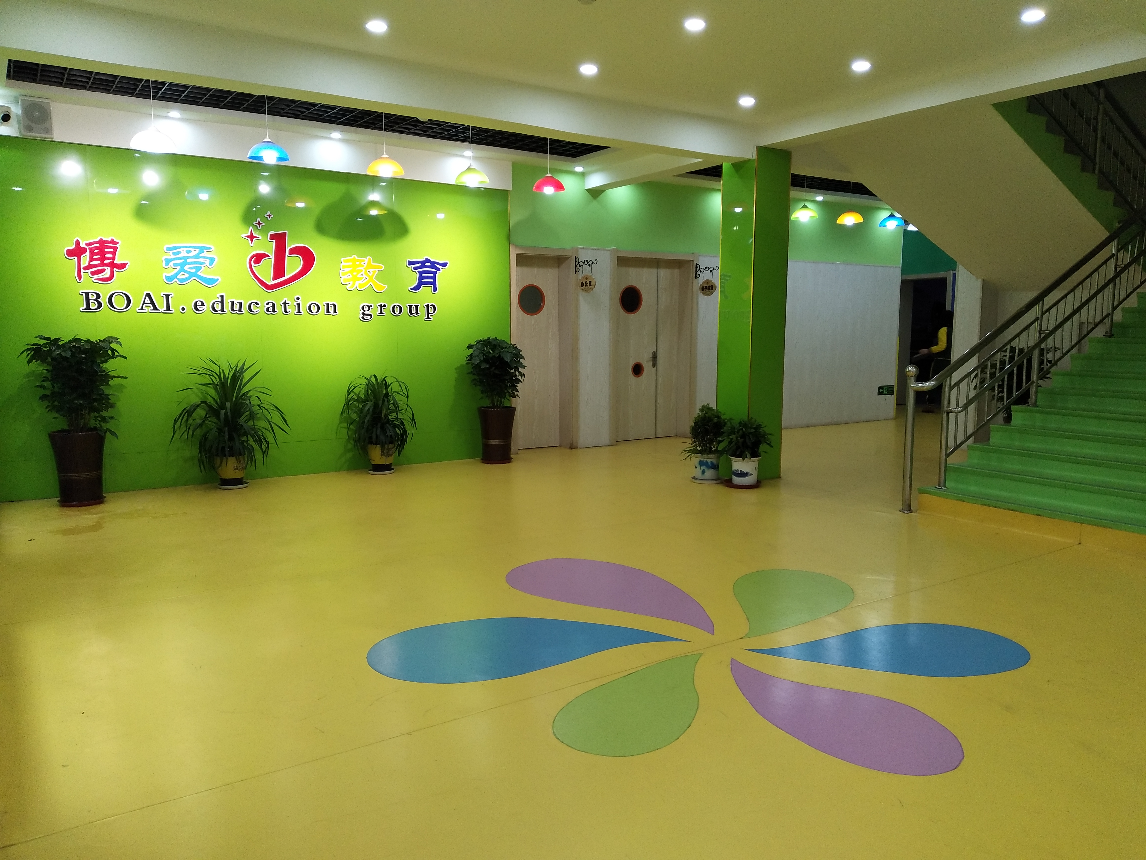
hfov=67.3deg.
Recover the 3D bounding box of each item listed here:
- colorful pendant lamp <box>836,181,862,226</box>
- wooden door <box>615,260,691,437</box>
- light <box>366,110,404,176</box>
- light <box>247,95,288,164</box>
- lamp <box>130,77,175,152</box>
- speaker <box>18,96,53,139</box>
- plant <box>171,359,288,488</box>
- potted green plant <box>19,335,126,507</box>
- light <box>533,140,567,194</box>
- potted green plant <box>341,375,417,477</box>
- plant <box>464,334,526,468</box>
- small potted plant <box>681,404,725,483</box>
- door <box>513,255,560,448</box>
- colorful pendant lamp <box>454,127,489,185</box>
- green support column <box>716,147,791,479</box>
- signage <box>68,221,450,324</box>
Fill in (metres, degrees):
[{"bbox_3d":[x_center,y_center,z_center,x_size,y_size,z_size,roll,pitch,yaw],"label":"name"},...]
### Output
[{"bbox_3d":[3.359,-2.754,10.434,0.308,0.545,0.308,-4,8,-34],"label":"colorful pendant lamp"},{"bbox_3d":[0.891,-0.985,10.697,1.162,2.226,0.098,-4,8,-34],"label":"wooden door"},{"bbox_3d":[-1.553,-2.364,7.110,0.308,0.543,0.308,-4,8,-34],"label":"light"},{"bbox_3d":[-2.255,-2.216,6.363,0.293,0.475,0.293,-5,9,-34],"label":"light"},{"bbox_3d":[-3.004,-2.239,6.130,0.308,0.524,0.308,-4,8,-34],"label":"lamp"},{"bbox_3d":[-4.016,-2.335,6.450,0.200,0.283,0.160,-5,9,-34],"label":"speaker"},{"bbox_3d":[-2.883,-0.043,7.223,0.960,1.080,0.780,-5,9,-34],"label":"plant"},{"bbox_3d":[-3.940,-0.079,6.775,0.700,1.320,0.672,-4,8,-34],"label":"potted green plant"},{"bbox_3d":[-0.222,-2.460,8.012,0.308,0.516,0.308,0,7,0],"label":"light"},{"bbox_3d":[-1.804,-0.060,7.986,0.690,0.930,0.600,-5,9,-34],"label":"potted green plant"},{"bbox_3d":[-0.789,-0.311,8.689,0.610,1.260,0.560,0,7,0],"label":"plant"},{"bbox_3d":[1.234,0.111,7.925,0.385,0.710,0.378,0,7,0],"label":"small potted plant"},{"bbox_3d":[-0.468,-0.835,9.503,0.720,2.100,0.060,-5,9,-34],"label":"door"},{"bbox_3d":[-0.858,-2.330,7.309,0.293,0.475,0.293,0,7,0],"label":"colorful pendant lamp"},{"bbox_3d":[1.656,-1.030,7.973,0.448,2.968,0.434,-4,8,-34],"label":"green support column"},{"bbox_3d":[-2.576,-1.428,7.614,3.290,0.930,0.050,-5,9,-34],"label":"signage"}]

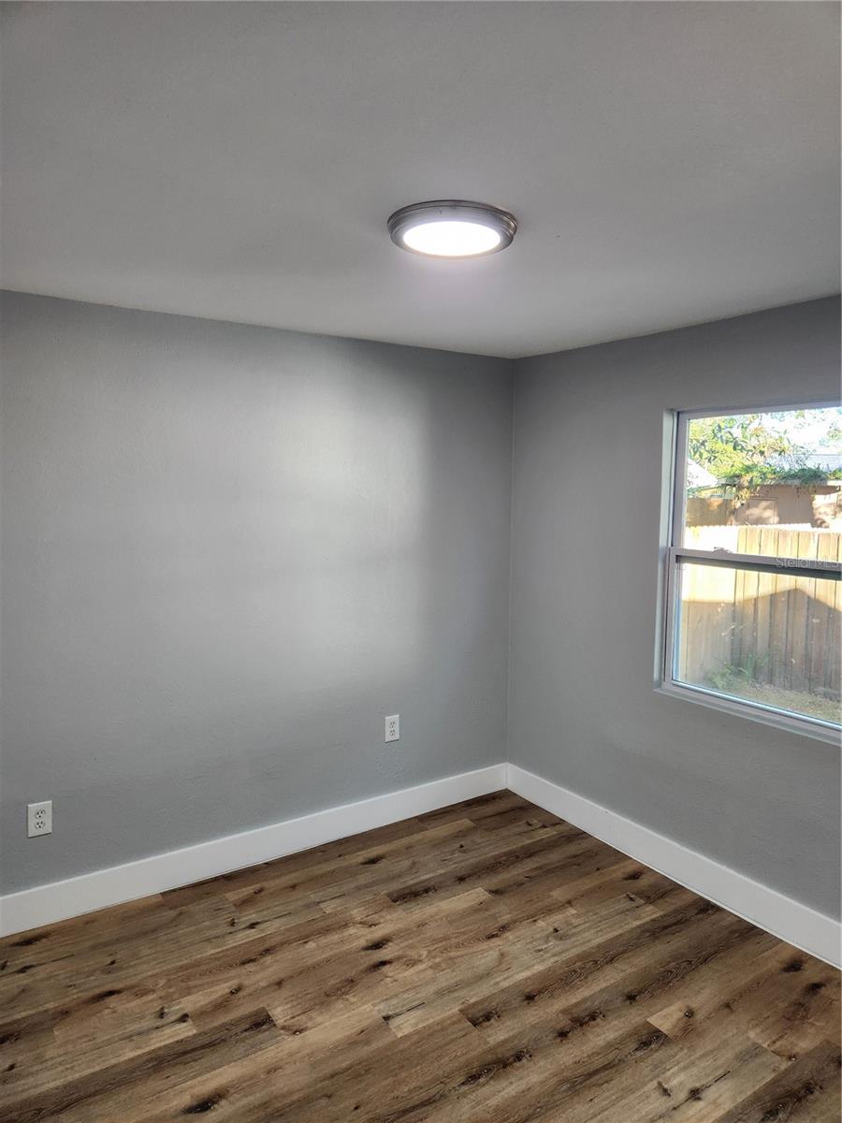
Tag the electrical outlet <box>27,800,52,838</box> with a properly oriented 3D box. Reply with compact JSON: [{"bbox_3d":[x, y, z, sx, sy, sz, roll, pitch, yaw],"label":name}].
[{"bbox_3d":[-1.406,0.948,2.752,0.079,0.121,0.008,-4,8,-34],"label":"electrical outlet"}]

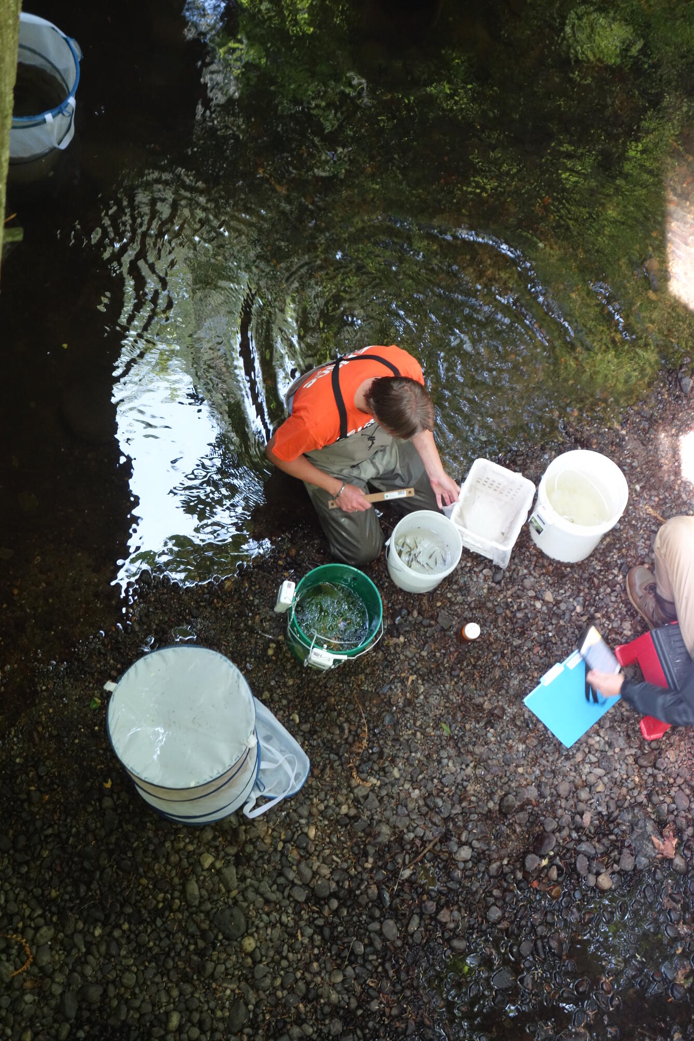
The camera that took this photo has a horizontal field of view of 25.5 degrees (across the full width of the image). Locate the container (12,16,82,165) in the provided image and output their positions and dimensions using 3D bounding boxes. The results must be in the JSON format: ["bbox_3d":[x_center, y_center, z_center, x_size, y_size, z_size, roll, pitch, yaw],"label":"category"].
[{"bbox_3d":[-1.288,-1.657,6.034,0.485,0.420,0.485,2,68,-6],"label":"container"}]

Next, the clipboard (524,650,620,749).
[{"bbox_3d":[0.801,0.621,5.416,0.298,0.015,0.240,-40,78,-19],"label":"clipboard"}]

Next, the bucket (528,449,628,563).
[{"bbox_3d":[0.821,-0.039,5.525,0.302,0.365,0.302,2,68,-6],"label":"bucket"}]

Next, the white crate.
[{"bbox_3d":[0.520,-0.031,5.579,0.245,0.150,0.285,25,67,3],"label":"white crate"}]

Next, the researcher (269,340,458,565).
[{"bbox_3d":[0.011,-0.286,5.169,0.630,1.060,0.680,-27,74,-16],"label":"researcher"}]

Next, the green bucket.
[{"bbox_3d":[-0.054,0.348,5.240,0.303,0.367,0.303,2,68,-6],"label":"green bucket"}]

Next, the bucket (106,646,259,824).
[{"bbox_3d":[-0.512,0.706,4.955,0.455,0.550,0.455,2,68,-6],"label":"bucket"}]

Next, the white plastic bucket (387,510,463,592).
[{"bbox_3d":[0.266,0.122,5.455,0.250,0.225,0.250,2,68,-6],"label":"white plastic bucket"}]

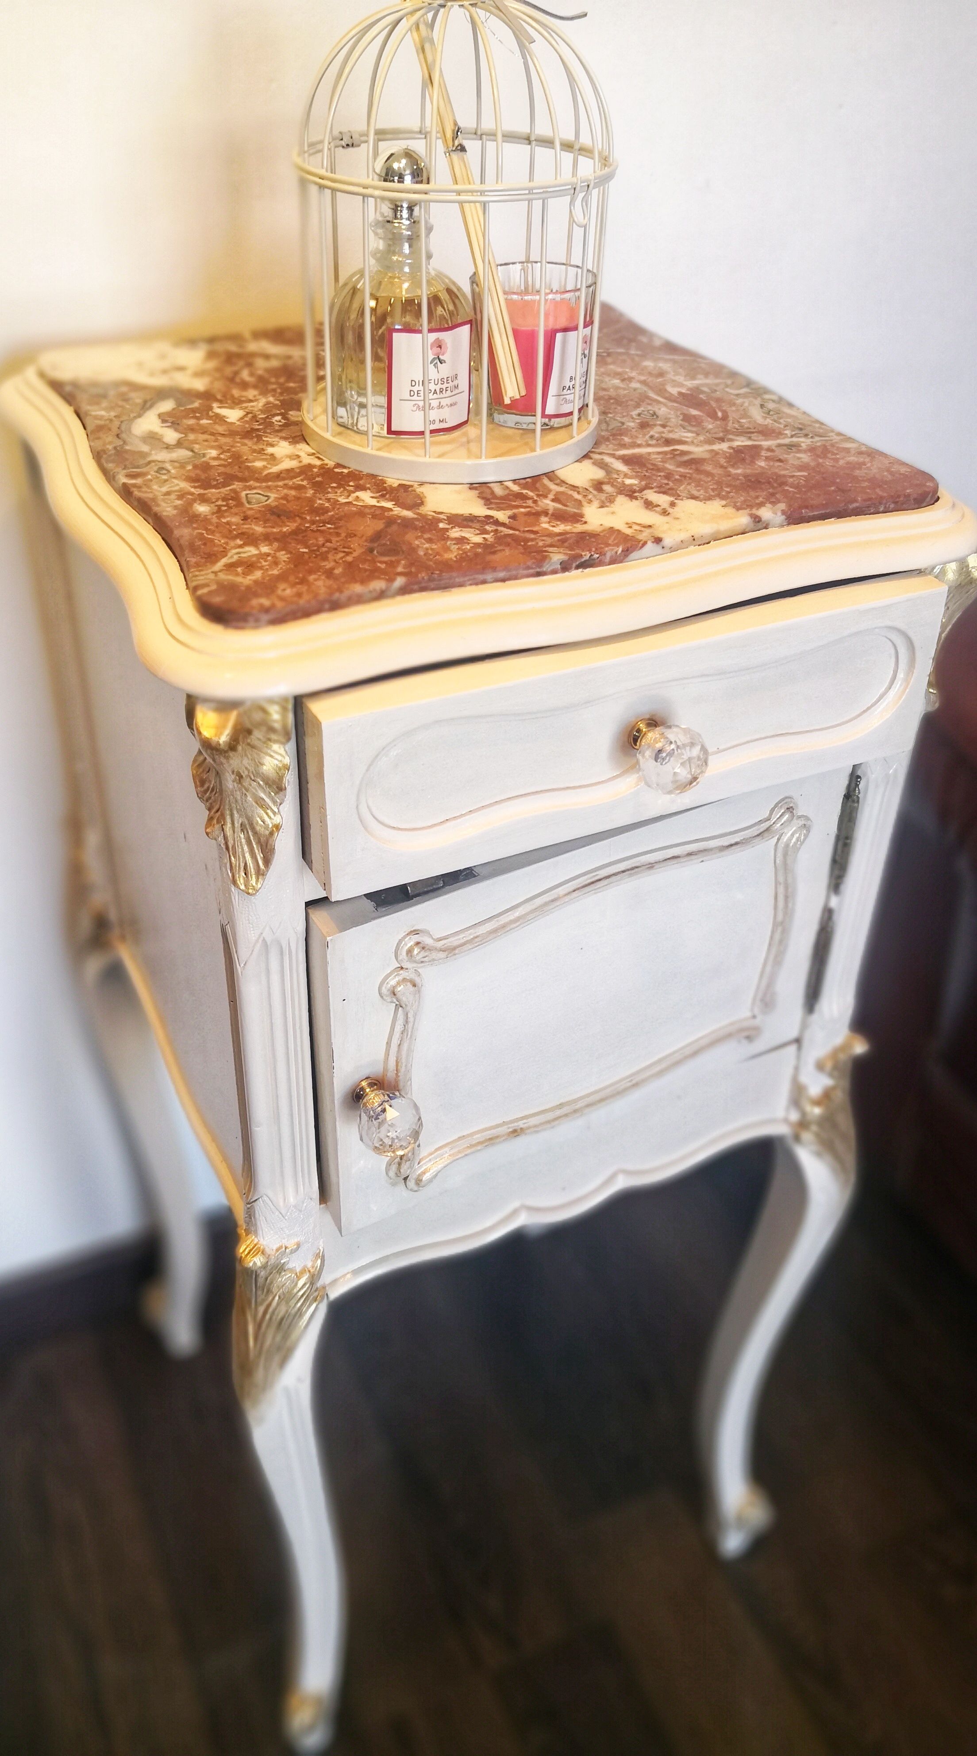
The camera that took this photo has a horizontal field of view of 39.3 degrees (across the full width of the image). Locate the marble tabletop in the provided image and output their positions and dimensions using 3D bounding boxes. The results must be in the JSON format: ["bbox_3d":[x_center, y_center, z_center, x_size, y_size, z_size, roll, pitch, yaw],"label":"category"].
[{"bbox_3d":[-0.013,-0.221,0.689,0.357,0.015,0.345,-14,40,-21],"label":"marble tabletop"}]

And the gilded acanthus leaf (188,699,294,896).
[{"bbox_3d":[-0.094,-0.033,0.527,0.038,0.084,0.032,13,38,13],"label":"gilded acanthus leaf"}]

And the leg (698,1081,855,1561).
[{"bbox_3d":[0.193,0.326,0.969,0.067,0.516,0.041,14,38,15],"label":"leg"}]

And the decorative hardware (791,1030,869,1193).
[{"bbox_3d":[0.207,0.144,0.828,0.038,0.107,0.038,14,38,15],"label":"decorative hardware"}]

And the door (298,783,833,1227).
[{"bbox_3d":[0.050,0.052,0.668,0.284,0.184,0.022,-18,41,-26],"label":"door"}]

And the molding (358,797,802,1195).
[{"bbox_3d":[0.053,0.054,0.663,0.238,0.168,0.017,-18,41,-26],"label":"molding"}]

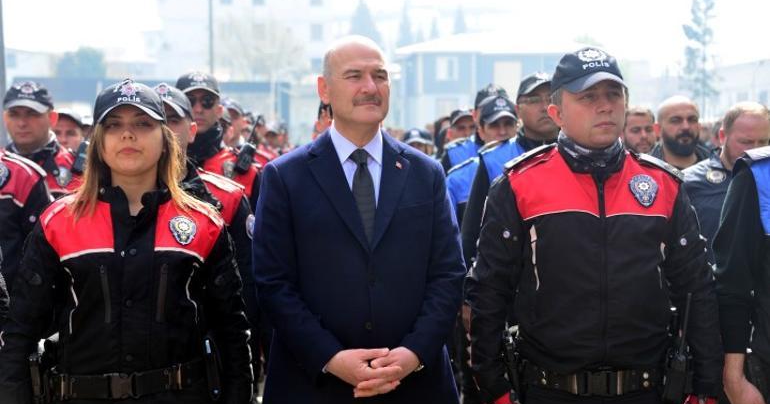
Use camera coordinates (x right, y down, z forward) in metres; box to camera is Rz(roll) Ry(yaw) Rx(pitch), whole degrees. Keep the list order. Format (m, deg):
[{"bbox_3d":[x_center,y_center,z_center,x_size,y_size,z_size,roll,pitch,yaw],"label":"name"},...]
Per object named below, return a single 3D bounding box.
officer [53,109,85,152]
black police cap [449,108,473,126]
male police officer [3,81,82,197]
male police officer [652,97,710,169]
[{"bbox_3d":[-1.601,0.381,7.634,0.550,1.733,0.330,0,2,-4],"label":"officer"},{"bbox_3d":[0.526,-0.588,10.300,0.180,0.135,0.260,-1,3,-32],"label":"black police cap"},{"bbox_3d":[-1.326,0.432,5.735,0.560,1.782,0.330,0,2,0],"label":"male police officer"},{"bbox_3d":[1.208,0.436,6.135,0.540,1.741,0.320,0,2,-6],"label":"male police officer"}]

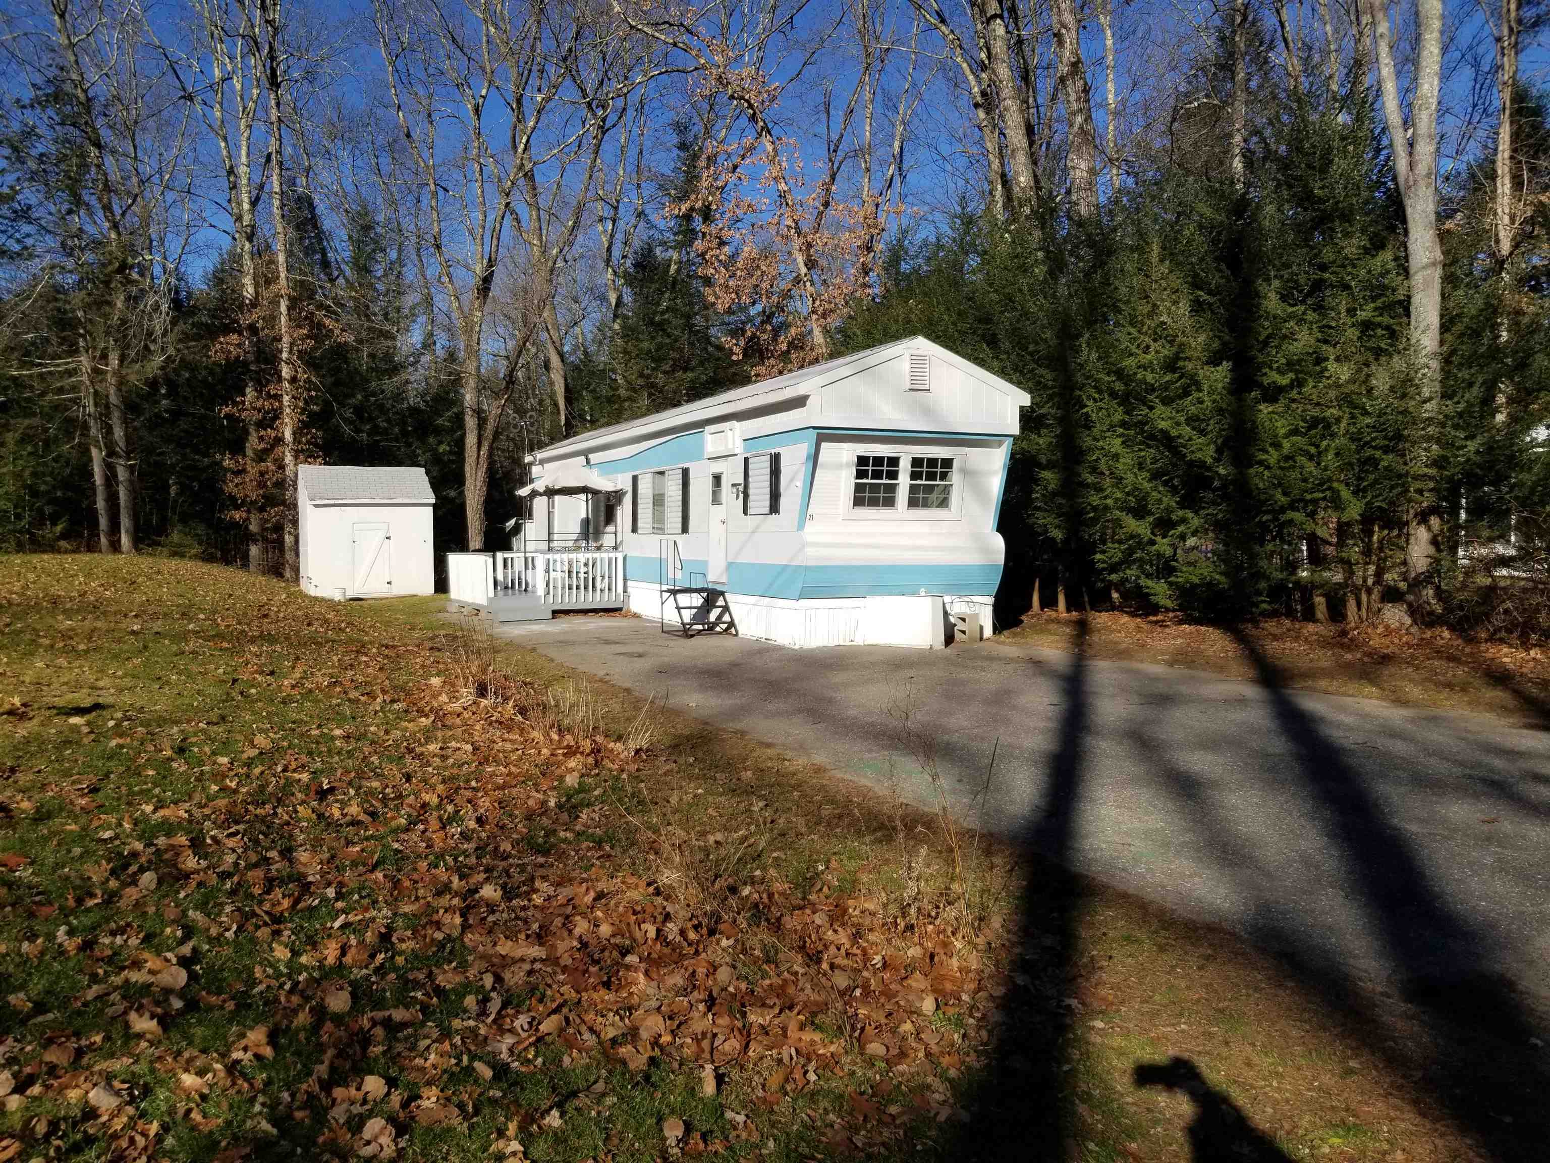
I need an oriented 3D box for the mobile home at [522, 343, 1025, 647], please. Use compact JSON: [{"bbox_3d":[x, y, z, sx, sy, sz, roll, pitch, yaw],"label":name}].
[{"bbox_3d":[-1.347,-1.447,22.121,3.360,4.020,15.420,-1,3,-24],"label":"mobile home"}]

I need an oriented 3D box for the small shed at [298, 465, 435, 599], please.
[{"bbox_3d":[-10.590,-1.297,30.234,3.090,3.250,2.400,-1,3,-28],"label":"small shed"}]

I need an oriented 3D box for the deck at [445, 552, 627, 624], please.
[{"bbox_3d":[-4.704,0.019,22.861,2.520,1.200,4.200,-1,3,-24],"label":"deck"}]

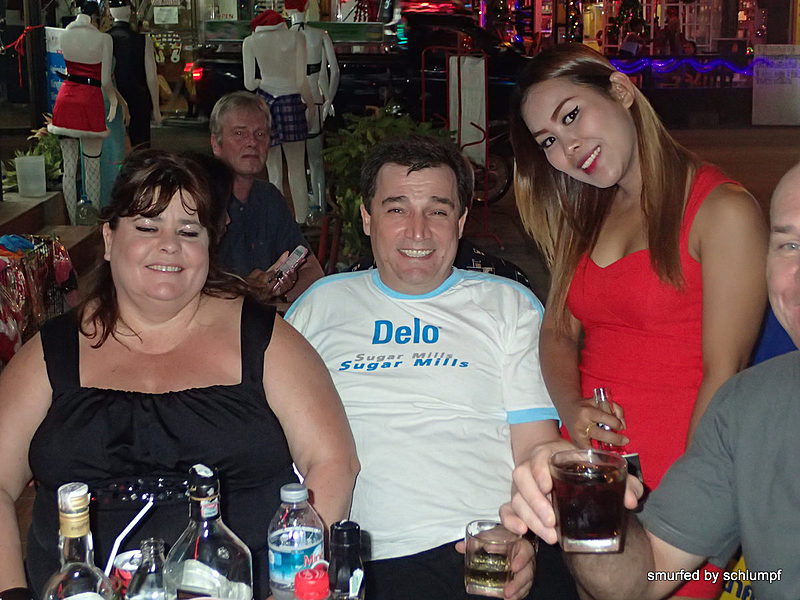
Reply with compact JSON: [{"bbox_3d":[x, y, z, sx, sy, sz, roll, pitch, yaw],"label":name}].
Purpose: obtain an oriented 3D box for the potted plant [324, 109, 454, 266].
[{"bbox_3d":[-0.053,-0.478,6.600,0.700,0.970,0.680,0,11,0],"label":"potted plant"}]

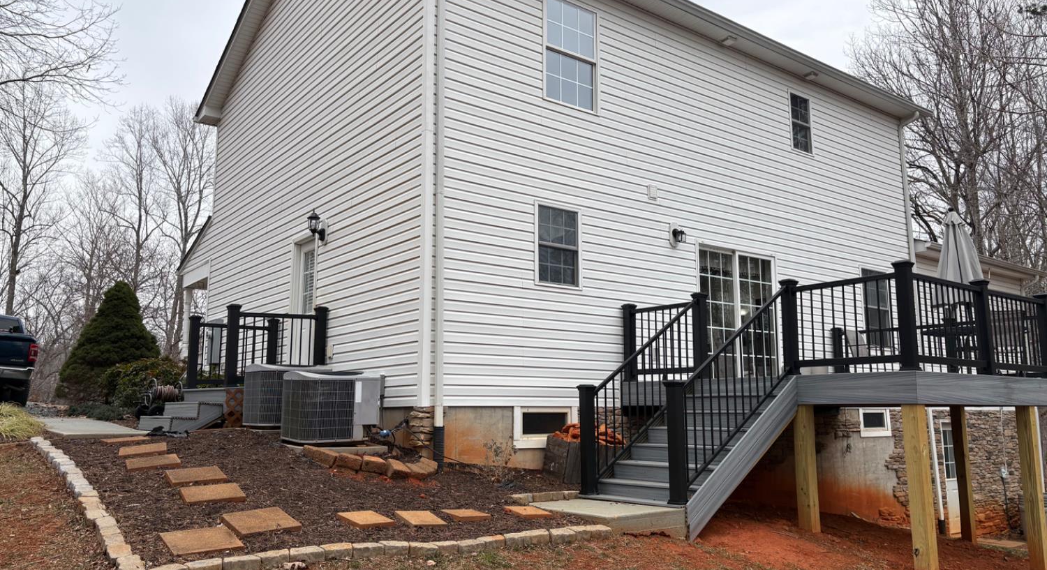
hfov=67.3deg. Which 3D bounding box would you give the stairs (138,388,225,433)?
[{"bbox_3d":[-4.386,1.587,9.971,0.610,0.520,1.930,7,-11,-37],"label":"stairs"}]

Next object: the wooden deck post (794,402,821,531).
[{"bbox_3d":[2.807,1.807,7.814,0.140,1.225,0.140,7,-11,-37],"label":"wooden deck post"}]

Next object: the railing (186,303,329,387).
[{"bbox_3d":[-3.648,0.882,10.637,1.250,1.050,1.970,7,-11,-37],"label":"railing"}]

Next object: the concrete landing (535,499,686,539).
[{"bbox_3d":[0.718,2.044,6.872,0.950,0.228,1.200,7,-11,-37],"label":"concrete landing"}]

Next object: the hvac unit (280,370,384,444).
[{"bbox_3d":[-1.965,1.260,8.050,0.775,0.690,0.800,7,-11,-37],"label":"hvac unit"}]

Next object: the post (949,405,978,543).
[{"bbox_3d":[6.443,2.751,11.524,0.140,1.950,0.140,7,-11,-37],"label":"post"}]

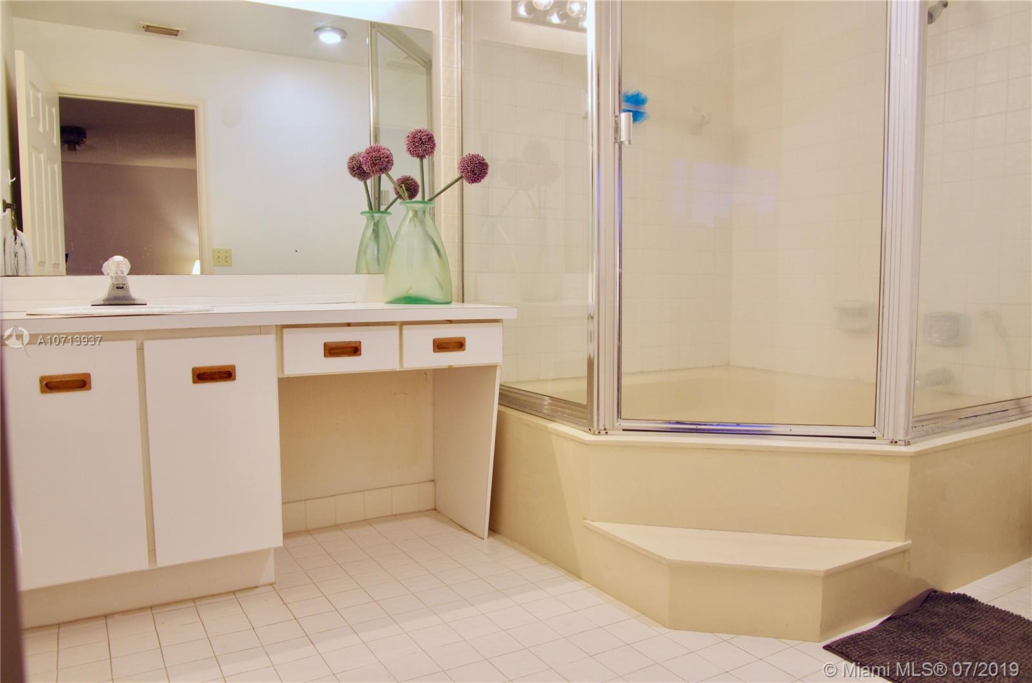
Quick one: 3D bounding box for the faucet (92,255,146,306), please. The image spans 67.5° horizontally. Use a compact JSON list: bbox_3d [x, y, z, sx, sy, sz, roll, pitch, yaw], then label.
[{"bbox_3d":[-1.183,-0.183,2.302,0.146,0.148,0.140,-3,5,-30],"label":"faucet"}]

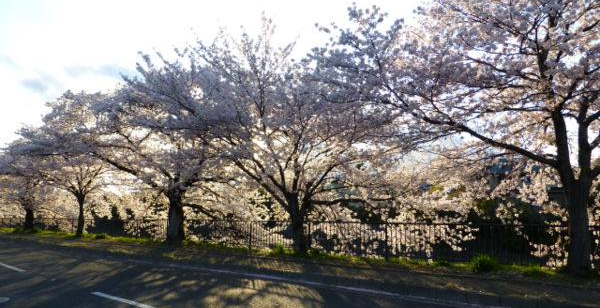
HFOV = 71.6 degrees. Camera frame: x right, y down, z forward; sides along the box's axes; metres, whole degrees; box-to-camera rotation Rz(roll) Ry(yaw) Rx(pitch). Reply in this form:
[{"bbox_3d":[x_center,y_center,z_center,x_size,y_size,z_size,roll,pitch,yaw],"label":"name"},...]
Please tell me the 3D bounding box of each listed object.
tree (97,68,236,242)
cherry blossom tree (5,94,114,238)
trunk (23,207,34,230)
[{"bbox_3d":[-6.335,-0.075,19.756,6.700,8.390,6.600,0,-8,0],"label":"tree"},{"bbox_3d":[-14.887,0.484,25.981,6.400,9.050,6.400,0,-8,0],"label":"cherry blossom tree"},{"bbox_3d":[-20.323,4.825,31.140,0.700,1.630,0.700,0,-8,0],"label":"trunk"}]

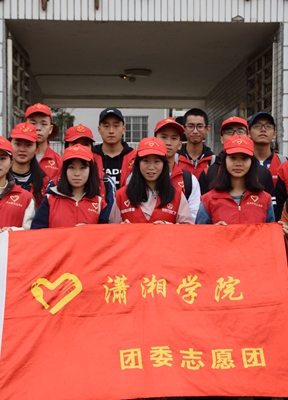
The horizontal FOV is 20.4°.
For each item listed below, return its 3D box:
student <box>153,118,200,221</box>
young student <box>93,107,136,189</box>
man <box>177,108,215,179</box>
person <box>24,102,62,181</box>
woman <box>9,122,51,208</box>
[{"bbox_3d":[0.178,0.359,5.000,0.500,1.750,0.350,0,0,11],"label":"student"},{"bbox_3d":[-0.206,0.261,5.400,0.500,1.770,0.330,0,0,-2],"label":"young student"},{"bbox_3d":[0.348,0.257,5.400,0.500,1.750,0.330,0,0,0],"label":"man"},{"bbox_3d":[-0.660,0.258,5.200,0.500,1.770,0.330,0,0,-6],"label":"person"},{"bbox_3d":[-0.752,0.360,4.950,0.470,1.680,0.330,0,0,-6],"label":"woman"}]

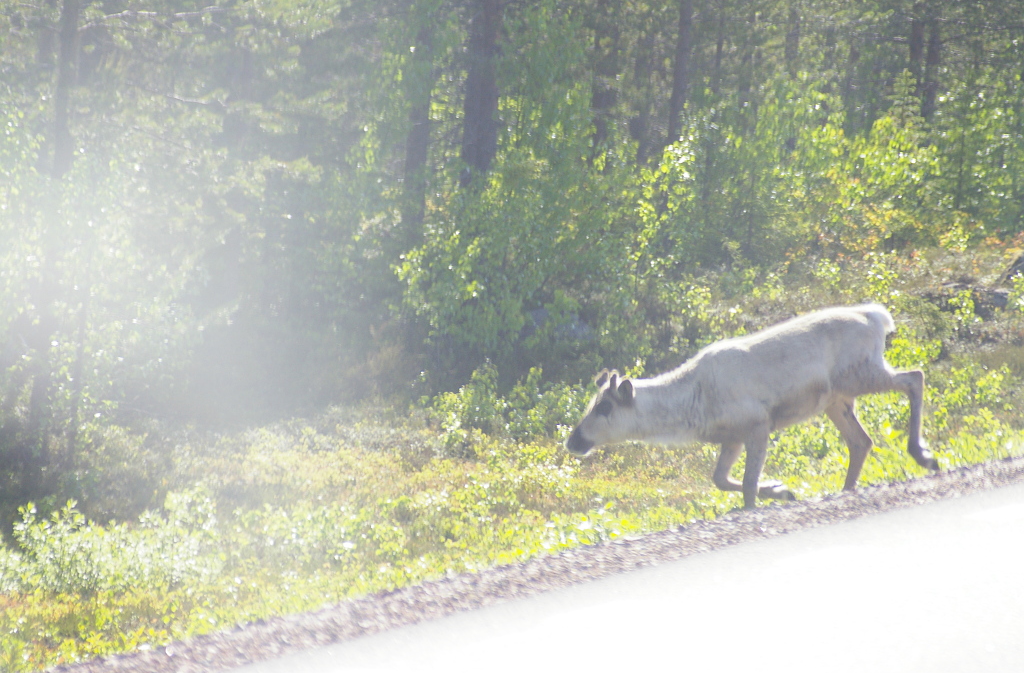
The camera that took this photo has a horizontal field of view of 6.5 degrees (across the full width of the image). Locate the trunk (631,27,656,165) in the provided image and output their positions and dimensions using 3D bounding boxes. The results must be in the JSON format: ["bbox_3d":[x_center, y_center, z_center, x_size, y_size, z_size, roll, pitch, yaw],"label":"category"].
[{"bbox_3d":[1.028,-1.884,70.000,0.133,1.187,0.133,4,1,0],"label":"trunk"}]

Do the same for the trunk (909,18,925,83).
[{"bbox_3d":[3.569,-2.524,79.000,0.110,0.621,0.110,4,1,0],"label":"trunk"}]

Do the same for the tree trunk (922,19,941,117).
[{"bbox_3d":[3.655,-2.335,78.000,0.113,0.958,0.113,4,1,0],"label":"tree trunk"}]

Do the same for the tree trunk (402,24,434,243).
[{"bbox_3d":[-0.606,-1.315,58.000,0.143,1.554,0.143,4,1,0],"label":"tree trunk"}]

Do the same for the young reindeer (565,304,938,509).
[{"bbox_3d":[1.057,0.309,39.500,1.650,0.900,0.420,1,1,2],"label":"young reindeer"}]

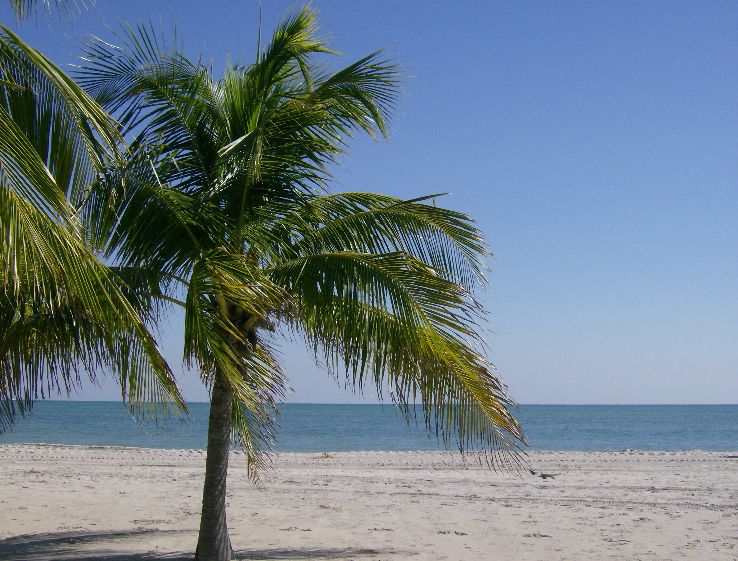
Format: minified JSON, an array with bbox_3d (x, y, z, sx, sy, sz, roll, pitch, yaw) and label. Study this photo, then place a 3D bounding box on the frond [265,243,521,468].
[{"bbox_3d":[0.297,0.760,11.700,2.272,2.011,1.200,-1,-6,12],"label":"frond"}]

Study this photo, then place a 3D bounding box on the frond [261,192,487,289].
[{"bbox_3d":[0.008,-0.373,12.100,2.093,0.821,1.200,1,-6,-10],"label":"frond"}]

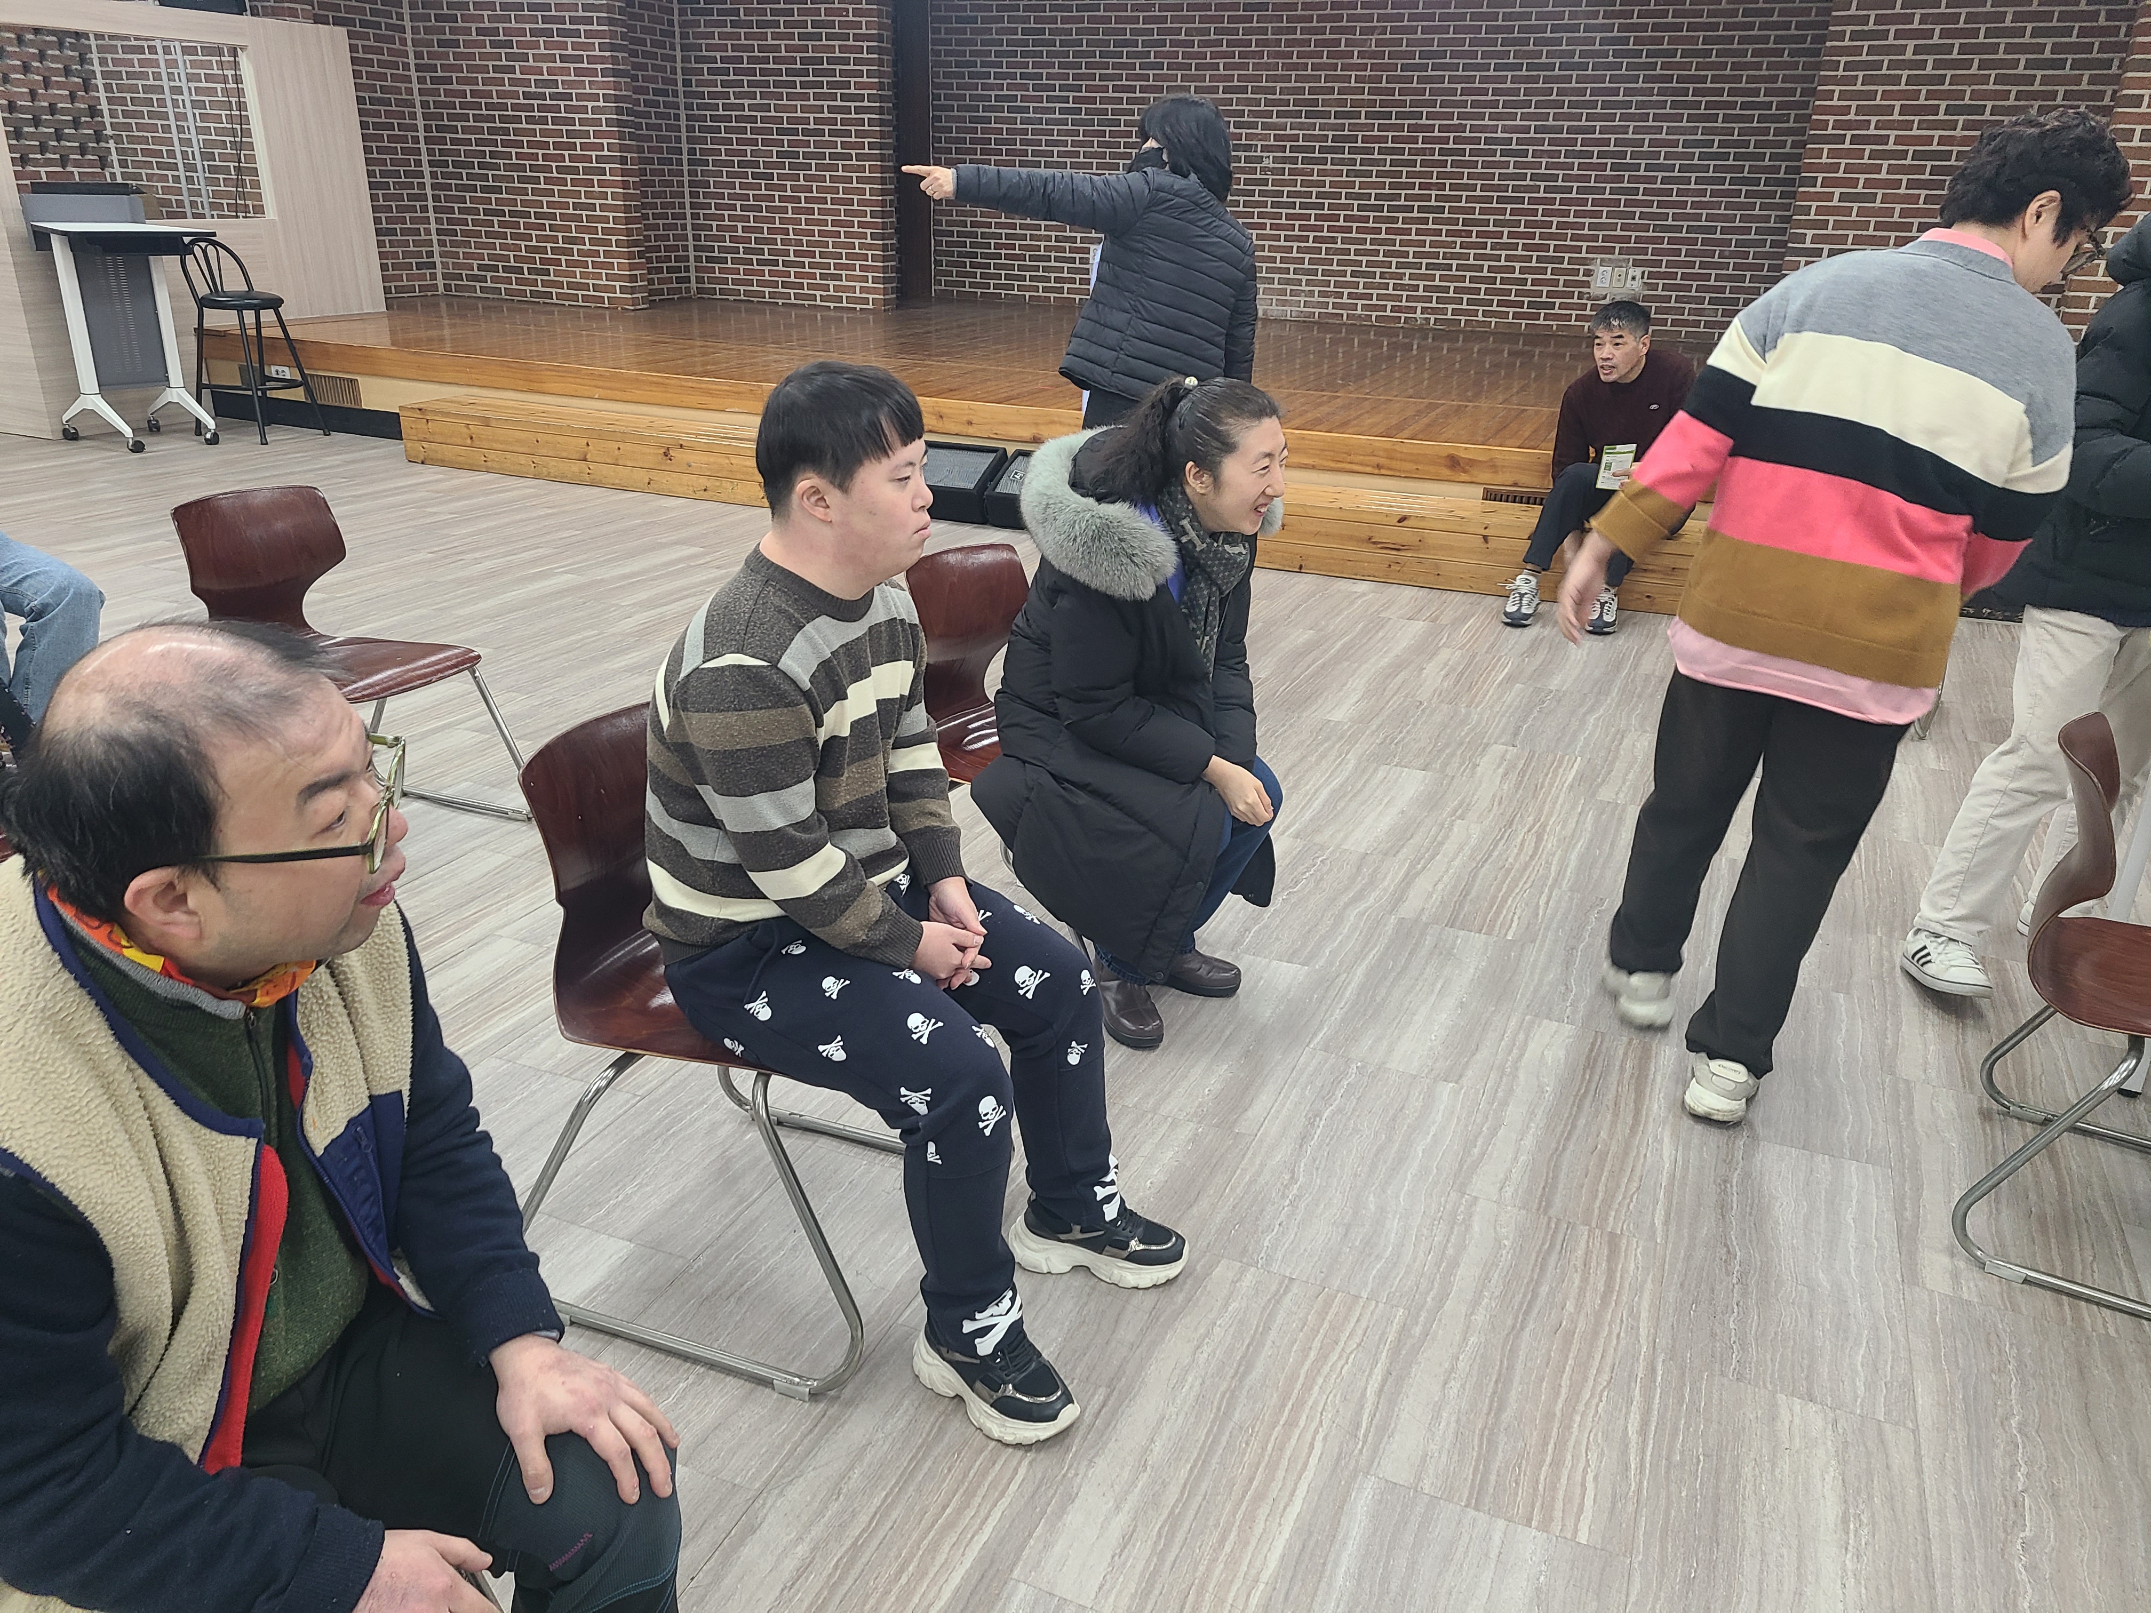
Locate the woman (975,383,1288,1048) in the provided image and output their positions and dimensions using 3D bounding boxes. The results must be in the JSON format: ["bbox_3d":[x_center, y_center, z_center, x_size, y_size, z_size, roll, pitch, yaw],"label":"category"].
[{"bbox_3d":[0.082,-0.193,2.863,0.604,1.118,0.534,16,25,32],"label":"woman"}]

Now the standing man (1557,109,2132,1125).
[{"bbox_3d":[1.135,-0.278,2.591,0.705,1.531,0.564,20,28,39],"label":"standing man"}]

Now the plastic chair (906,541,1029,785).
[{"bbox_3d":[-0.056,-0.099,3.083,0.534,0.775,0.534,12,23,25],"label":"plastic chair"}]

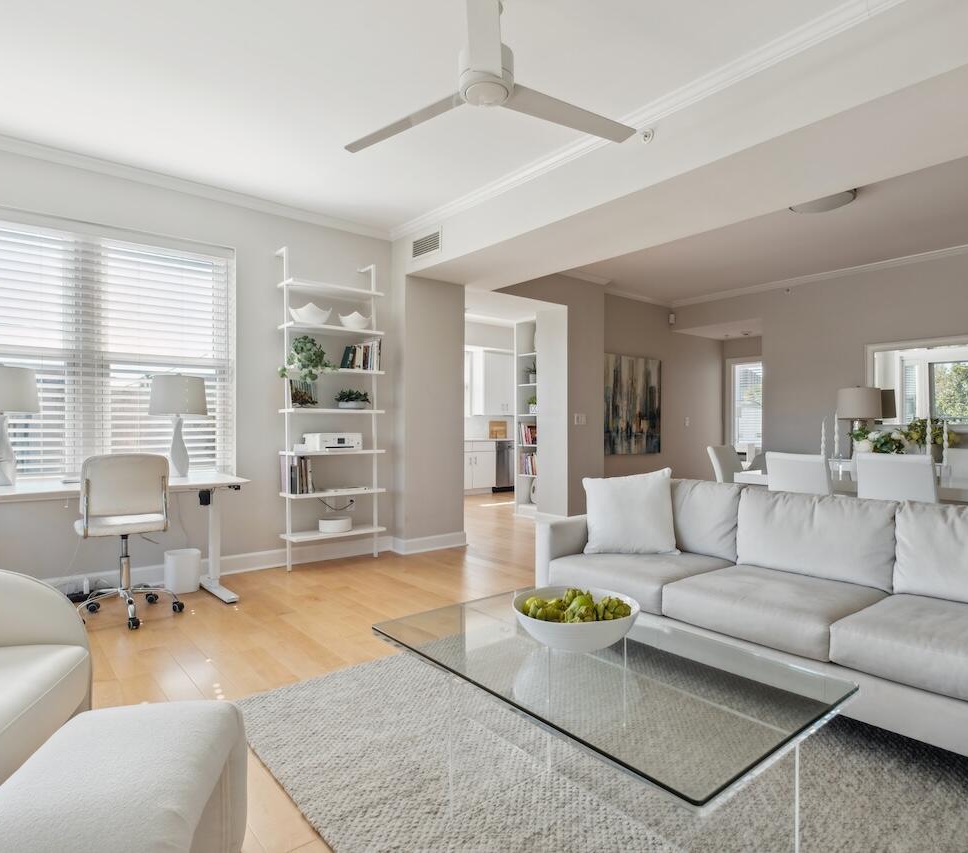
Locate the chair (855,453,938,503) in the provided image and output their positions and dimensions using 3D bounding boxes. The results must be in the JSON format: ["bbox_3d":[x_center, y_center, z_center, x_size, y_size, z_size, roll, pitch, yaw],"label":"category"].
[{"bbox_3d":[2.870,0.650,3.630,0.570,0.930,0.430,0,0,-39],"label":"chair"}]

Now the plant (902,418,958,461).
[{"bbox_3d":[4.409,0.138,5.253,0.420,0.430,0.460,0,0,-42],"label":"plant"}]

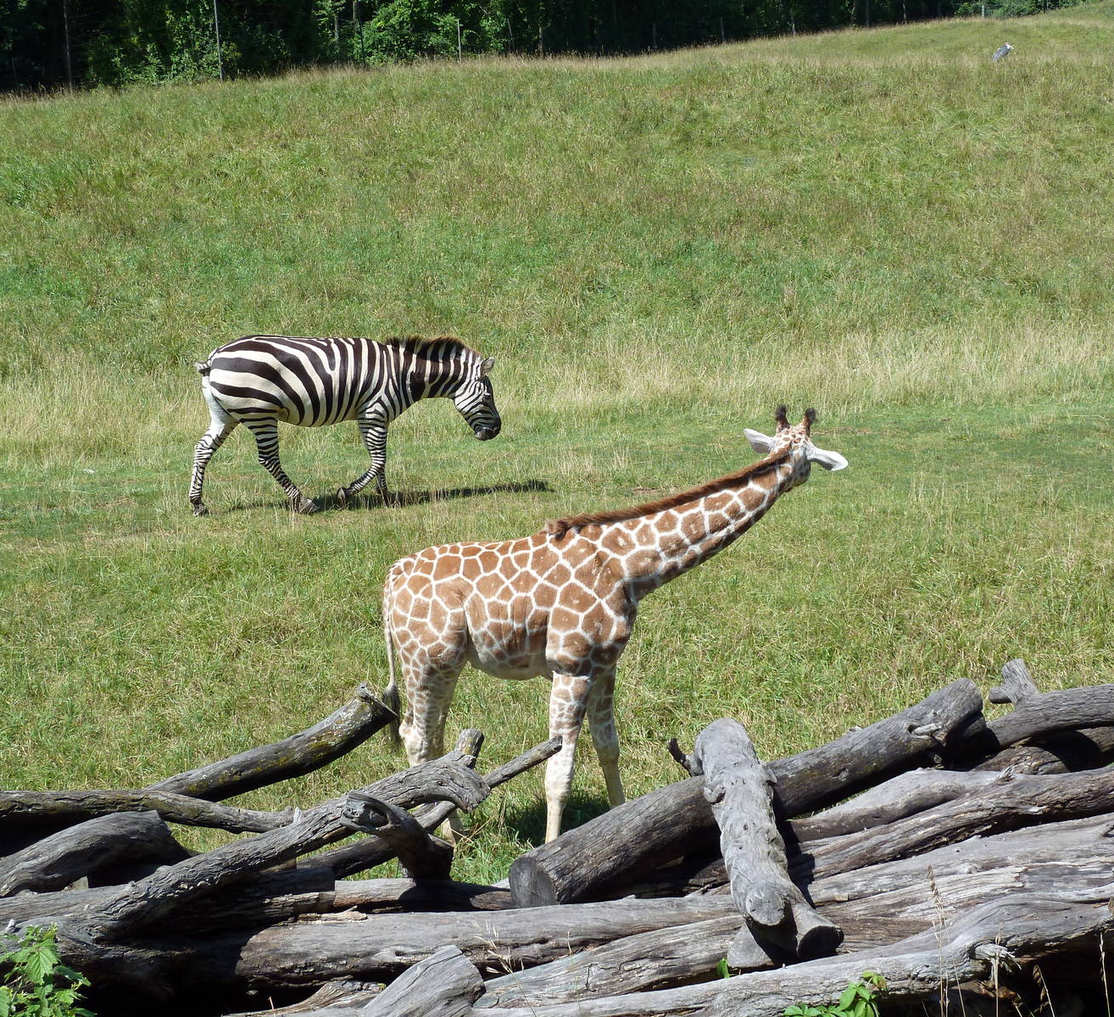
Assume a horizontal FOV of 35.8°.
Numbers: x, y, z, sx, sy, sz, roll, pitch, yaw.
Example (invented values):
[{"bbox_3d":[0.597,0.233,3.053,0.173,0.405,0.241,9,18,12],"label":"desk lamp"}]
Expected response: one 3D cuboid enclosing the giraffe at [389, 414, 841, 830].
[{"bbox_3d":[0.204,0.587,7.171,1.884,1.996,0.500,-1,11,9],"label":"giraffe"}]

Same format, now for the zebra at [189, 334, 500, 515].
[{"bbox_3d":[-1.614,-0.658,13.028,2.367,1.343,0.500,-3,11,-4],"label":"zebra"}]

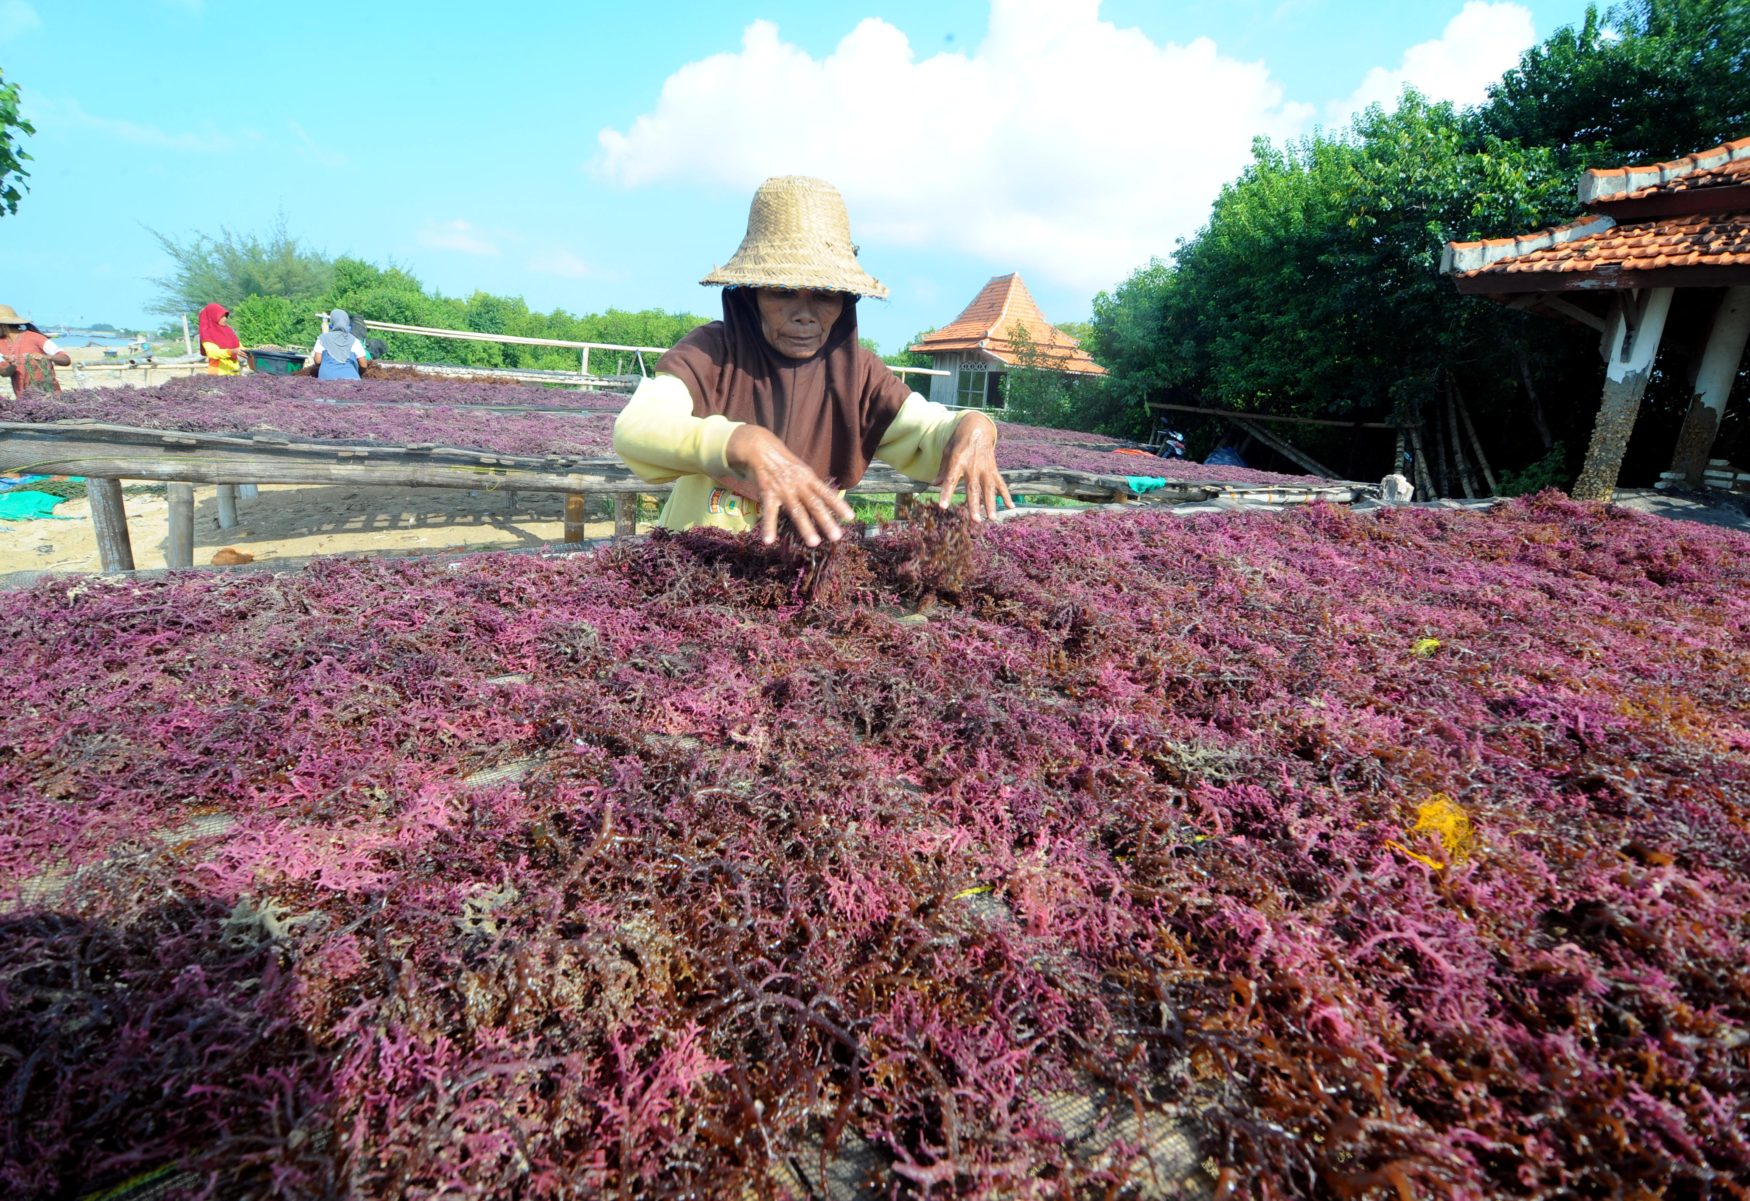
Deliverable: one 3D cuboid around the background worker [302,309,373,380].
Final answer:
[{"bbox_3d":[-5.360,-2.120,8.108,0.480,1.540,0.360,-6,18,-30],"label":"background worker"}]

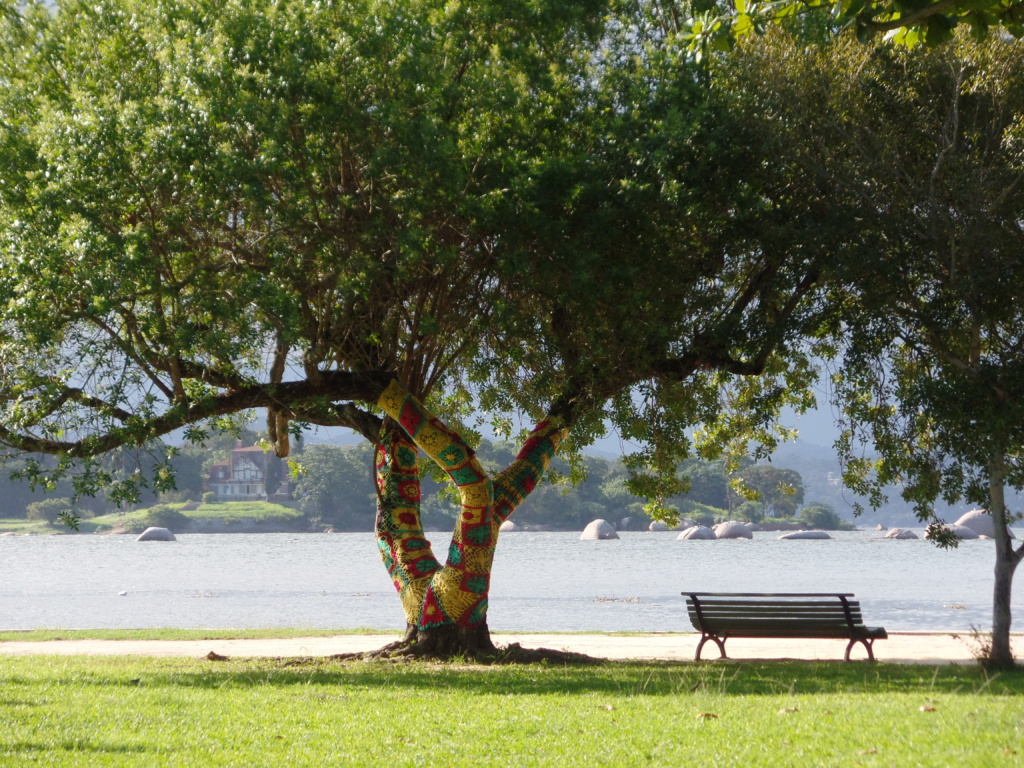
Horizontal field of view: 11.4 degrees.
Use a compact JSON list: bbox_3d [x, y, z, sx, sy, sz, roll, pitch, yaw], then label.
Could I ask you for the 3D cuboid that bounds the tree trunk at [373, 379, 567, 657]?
[{"bbox_3d":[-0.503,1.581,60.600,2.280,3.250,1.400,0,-1,0],"label":"tree trunk"}]

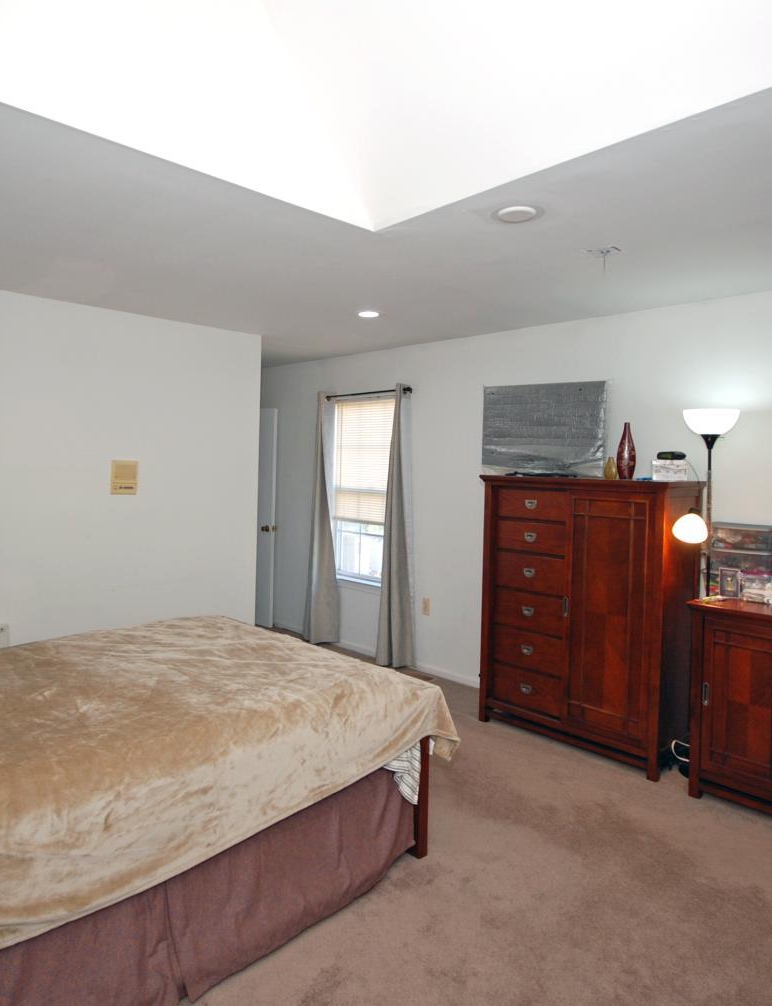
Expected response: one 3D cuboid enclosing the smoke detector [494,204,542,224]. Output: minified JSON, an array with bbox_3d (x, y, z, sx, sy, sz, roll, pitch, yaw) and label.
[{"bbox_3d":[0.442,-0.966,2.101,0.135,0.035,0.135,0,4,0],"label":"smoke detector"}]

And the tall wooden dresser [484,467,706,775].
[{"bbox_3d":[1.098,0.613,3.578,1.090,1.486,0.470,4,5,43],"label":"tall wooden dresser"}]

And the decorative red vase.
[{"bbox_3d":[1.309,-0.287,3.403,0.100,0.310,0.100,4,5,43],"label":"decorative red vase"}]

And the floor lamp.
[{"bbox_3d":[1.626,0.461,3.190,0.290,1.860,0.290,4,5,43],"label":"floor lamp"}]

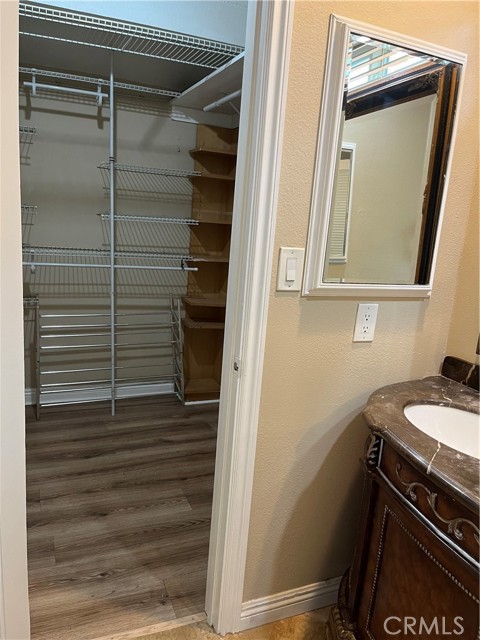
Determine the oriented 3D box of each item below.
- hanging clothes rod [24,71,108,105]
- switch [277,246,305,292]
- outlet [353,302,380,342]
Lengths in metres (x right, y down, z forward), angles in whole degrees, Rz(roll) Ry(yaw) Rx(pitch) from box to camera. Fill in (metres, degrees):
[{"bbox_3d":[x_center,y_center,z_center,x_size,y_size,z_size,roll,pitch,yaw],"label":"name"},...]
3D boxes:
[{"bbox_3d":[-0.959,-1.289,2.671,0.450,0.138,0.050,-1,14,-22],"label":"hanging clothes rod"},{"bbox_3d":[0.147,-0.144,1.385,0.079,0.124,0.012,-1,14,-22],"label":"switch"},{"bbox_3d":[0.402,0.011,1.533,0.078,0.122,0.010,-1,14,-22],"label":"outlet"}]

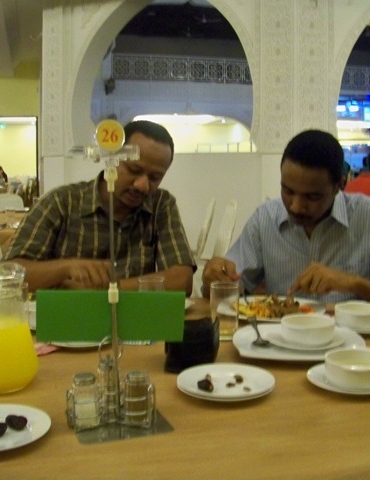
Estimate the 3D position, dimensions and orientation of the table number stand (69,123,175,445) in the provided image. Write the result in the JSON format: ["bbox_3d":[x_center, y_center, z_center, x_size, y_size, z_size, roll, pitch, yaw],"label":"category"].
[{"bbox_3d":[-0.100,0.052,0.920,0.148,0.461,0.120,-1,7,-20],"label":"table number stand"}]

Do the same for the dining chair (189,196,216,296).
[{"bbox_3d":[-0.030,0.114,4.900,0.540,0.900,0.440,-1,7,-6],"label":"dining chair"}]

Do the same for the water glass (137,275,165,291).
[{"bbox_3d":[-0.076,0.150,1.403,0.062,0.127,0.062,0,7,0],"label":"water glass"}]

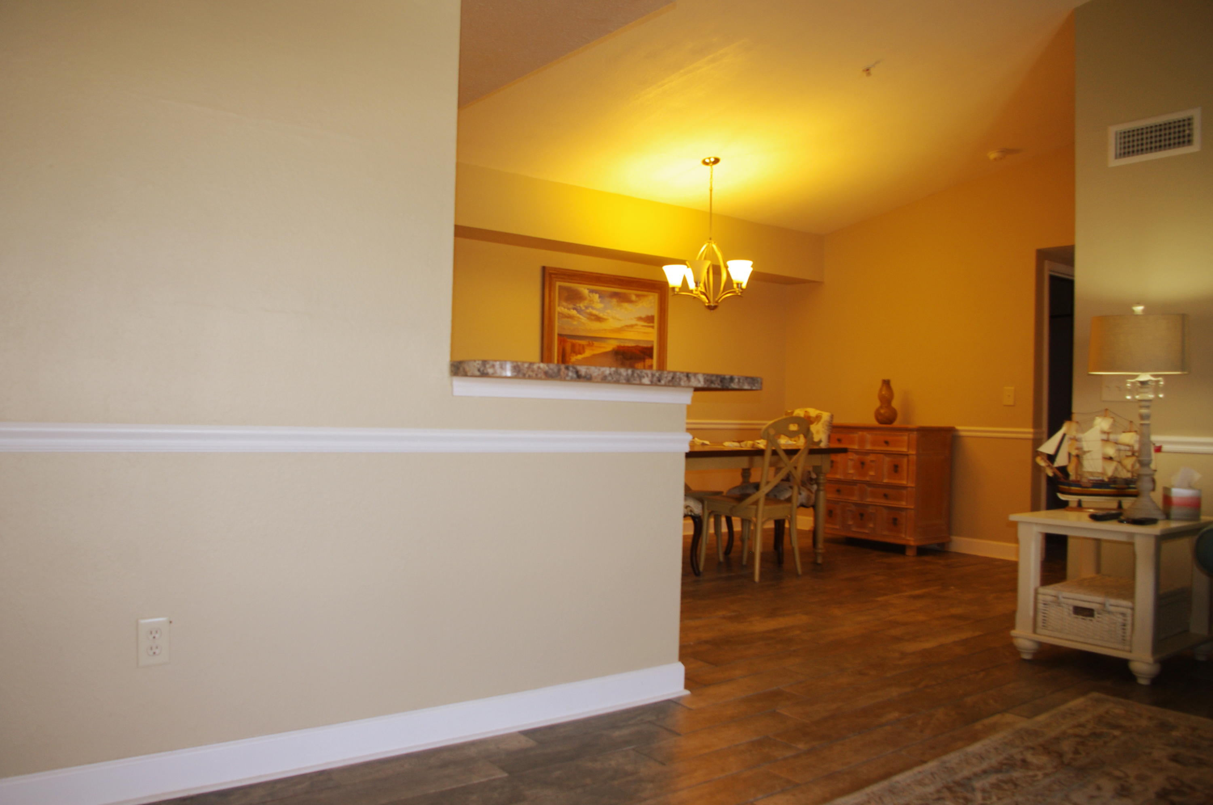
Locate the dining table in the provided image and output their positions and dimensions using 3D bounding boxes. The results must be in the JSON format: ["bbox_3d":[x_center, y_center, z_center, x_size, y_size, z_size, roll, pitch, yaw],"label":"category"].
[{"bbox_3d":[0.606,0.652,5.567,1.720,0.760,0.920,2,0,-44],"label":"dining table"}]

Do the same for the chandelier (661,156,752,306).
[{"bbox_3d":[0.681,-1.087,5.842,0.580,0.992,0.580,2,0,-35],"label":"chandelier"}]

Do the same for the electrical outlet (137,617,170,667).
[{"bbox_3d":[-1.064,0.565,2.136,0.071,0.115,0.010,2,0,-35],"label":"electrical outlet"}]

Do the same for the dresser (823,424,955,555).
[{"bbox_3d":[2.053,0.625,6.854,0.450,0.900,1.000,2,0,-35],"label":"dresser"}]

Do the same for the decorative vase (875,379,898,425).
[{"bbox_3d":[2.102,-0.004,6.821,0.170,0.337,0.170,2,0,-35],"label":"decorative vase"}]

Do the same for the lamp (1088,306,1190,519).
[{"bbox_3d":[2.226,0.033,3.801,0.310,0.899,0.390,2,0,-35],"label":"lamp"}]

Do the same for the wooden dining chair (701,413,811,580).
[{"bbox_3d":[0.902,0.557,5.472,0.500,0.964,0.520,2,0,-43],"label":"wooden dining chair"}]

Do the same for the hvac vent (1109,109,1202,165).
[{"bbox_3d":[2.405,-1.167,4.003,0.020,0.193,0.405,2,0,-35],"label":"hvac vent"}]

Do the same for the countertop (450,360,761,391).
[{"bbox_3d":[-0.020,-0.079,2.994,1.200,0.043,0.620,2,0,-35],"label":"countertop"}]

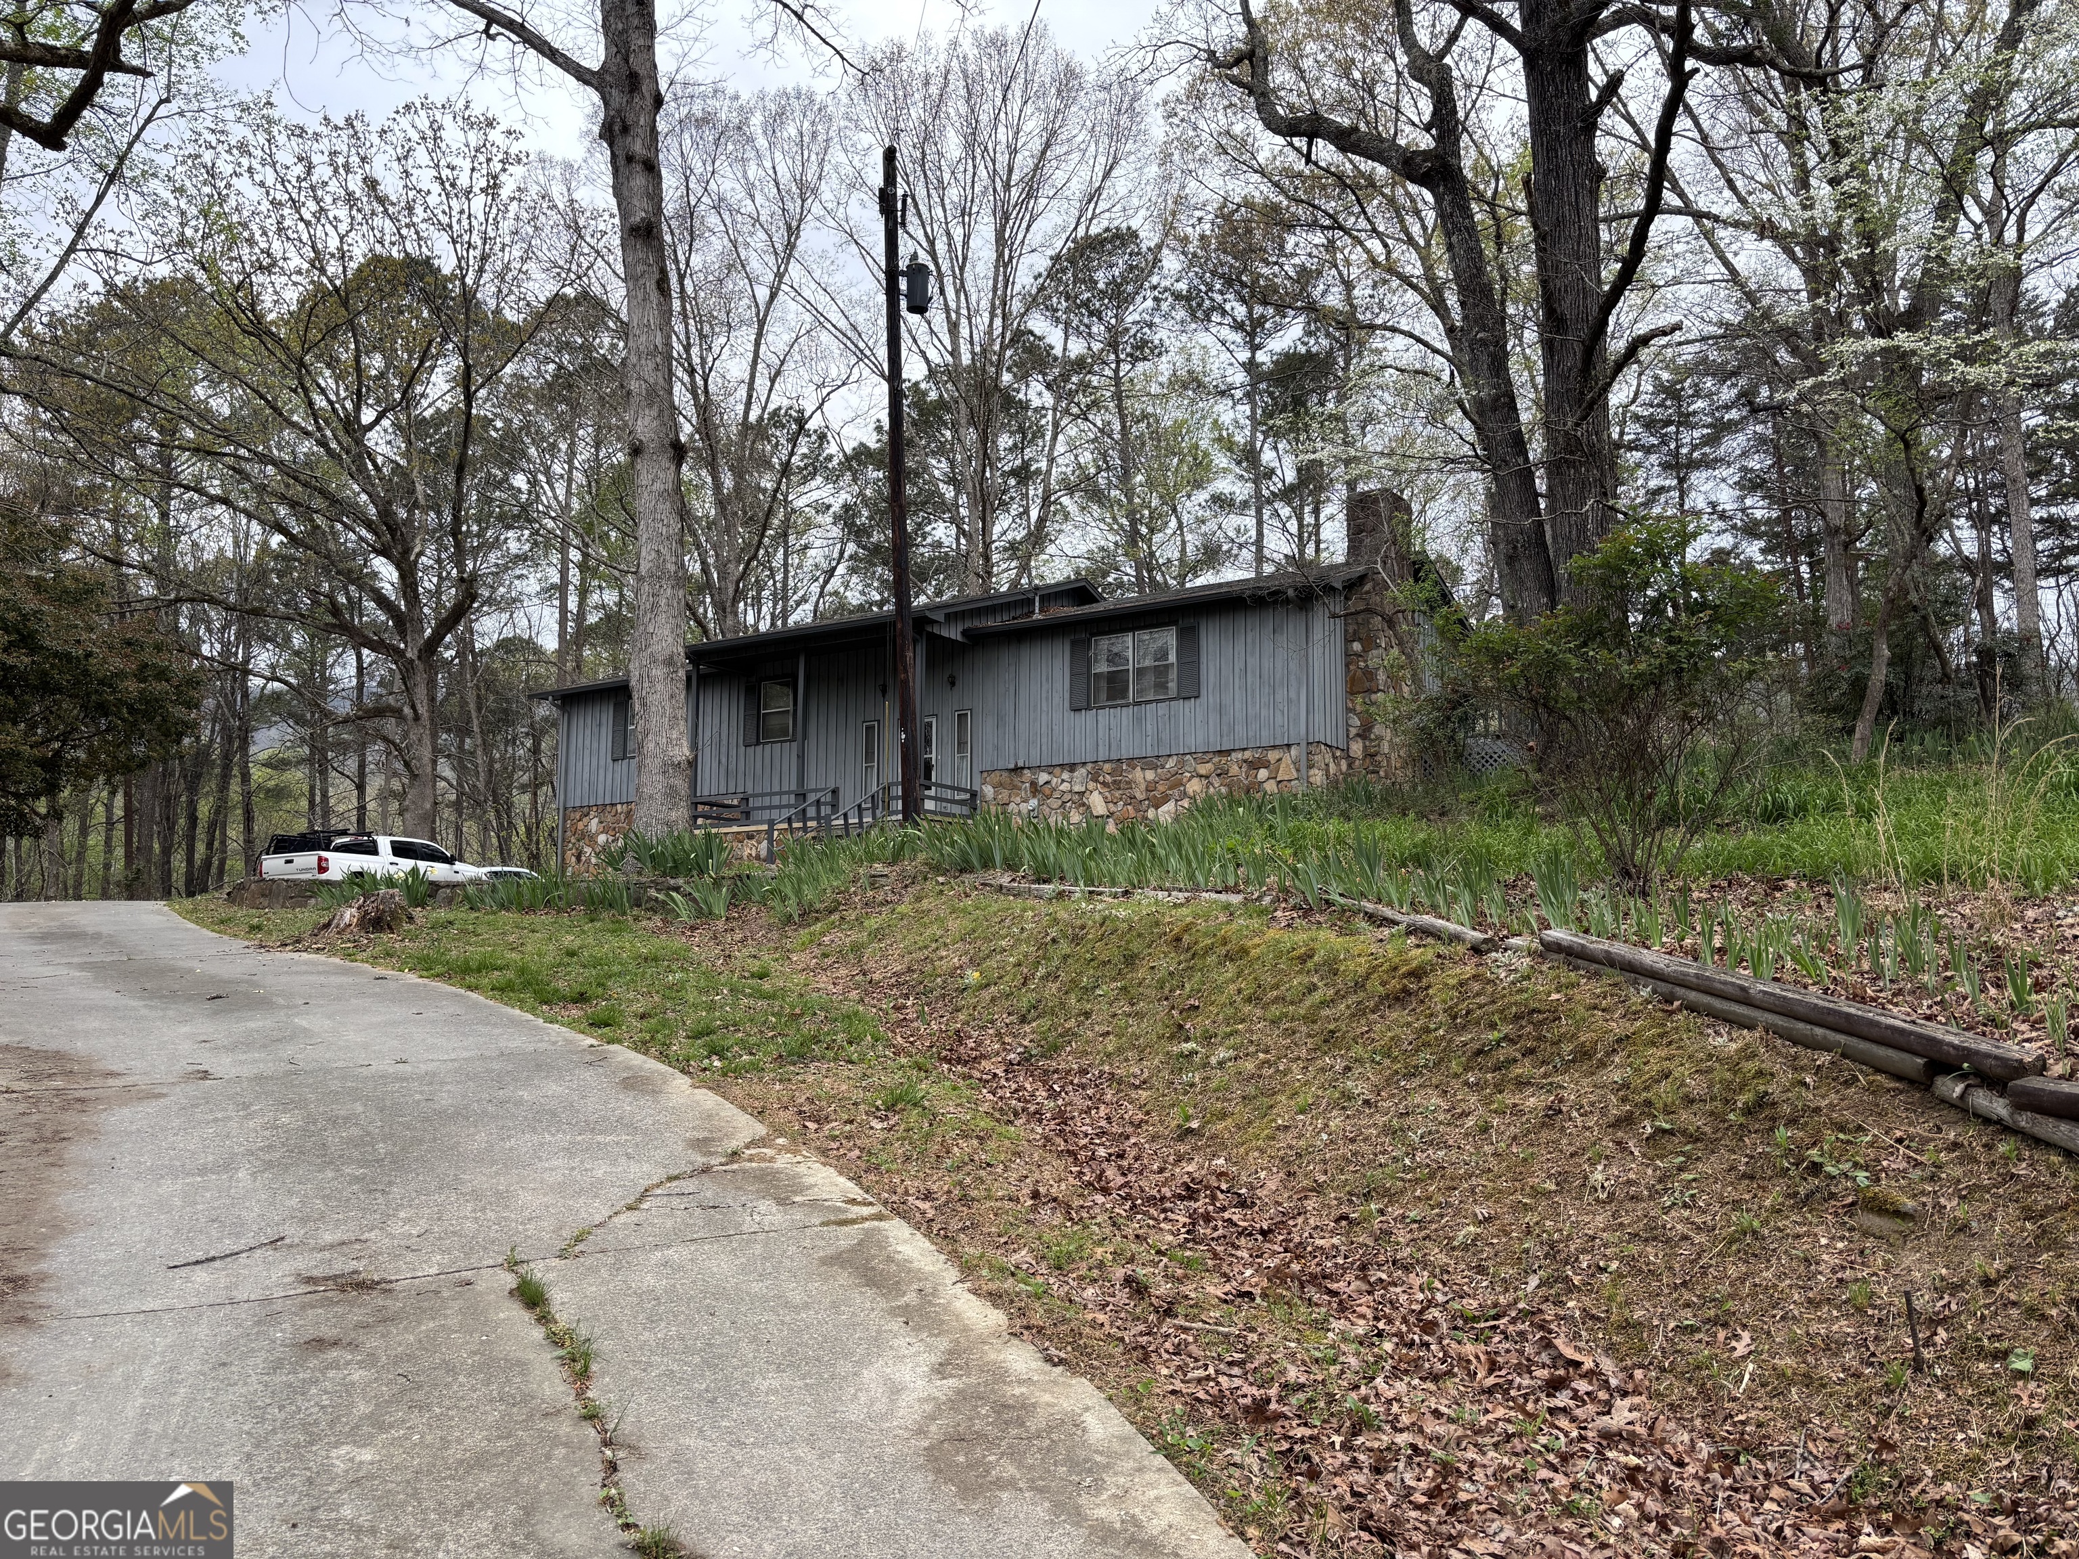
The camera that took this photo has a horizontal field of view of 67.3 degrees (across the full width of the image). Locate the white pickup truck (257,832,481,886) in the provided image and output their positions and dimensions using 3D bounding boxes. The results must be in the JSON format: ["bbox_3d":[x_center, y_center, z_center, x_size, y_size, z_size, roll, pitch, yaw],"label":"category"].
[{"bbox_3d":[-16.044,2.414,38.259,2.030,1.970,5.810,-5,-7,23],"label":"white pickup truck"}]

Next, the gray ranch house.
[{"bbox_3d":[-1.267,-1.021,34.480,20.100,6.600,10.500,-5,-9,31],"label":"gray ranch house"}]

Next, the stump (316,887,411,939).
[{"bbox_3d":[-7.434,1.458,17.200,0.970,0.500,0.850,3,-9,-23],"label":"stump"}]

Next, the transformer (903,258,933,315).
[{"bbox_3d":[-1.829,-7.487,23.600,0.430,0.820,0.360,0,-8,0],"label":"transformer"}]

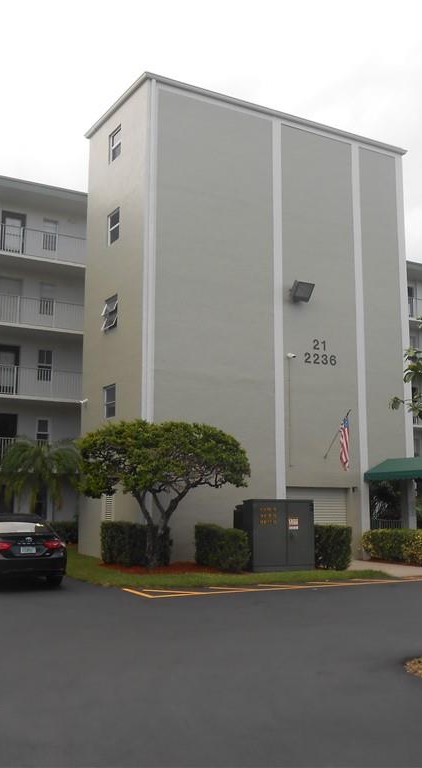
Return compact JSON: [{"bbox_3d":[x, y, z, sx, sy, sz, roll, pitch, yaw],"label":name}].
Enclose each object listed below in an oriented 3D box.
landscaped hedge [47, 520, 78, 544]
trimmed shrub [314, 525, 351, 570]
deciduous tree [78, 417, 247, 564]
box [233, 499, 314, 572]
[{"bbox_3d":[-5.291,5.231,27.254,1.350,0.930,1.000,5,-11,-29],"label":"landscaped hedge"},{"bbox_3d":[2.555,3.961,18.786,1.100,1.030,1.250,5,-11,-29],"label":"trimmed shrub"},{"bbox_3d":[-1.158,2.697,18.513,4.000,3.500,3.400,5,-11,-29],"label":"deciduous tree"},{"bbox_3d":[1.526,3.766,19.218,1.780,1.690,1.050,5,-11,-29],"label":"box"}]

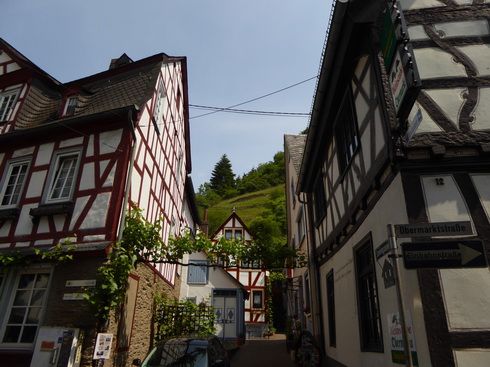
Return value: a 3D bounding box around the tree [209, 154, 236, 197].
[{"bbox_3d":[-7.050,-2.086,106.450,7.900,15.095,7.900,1,-23,0],"label":"tree"}]

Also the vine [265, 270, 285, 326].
[{"bbox_3d":[1.900,7.372,21.884,1.250,3.399,0.800,1,-23,0],"label":"vine"}]

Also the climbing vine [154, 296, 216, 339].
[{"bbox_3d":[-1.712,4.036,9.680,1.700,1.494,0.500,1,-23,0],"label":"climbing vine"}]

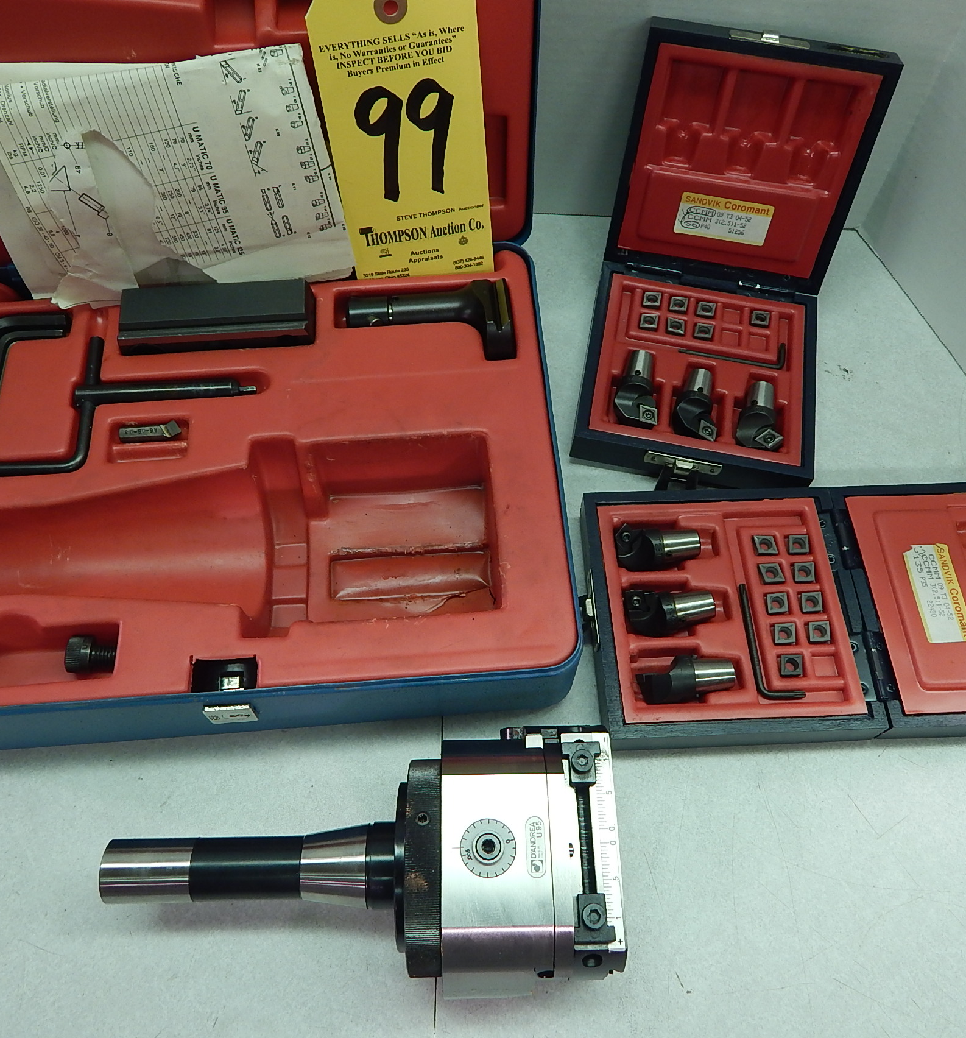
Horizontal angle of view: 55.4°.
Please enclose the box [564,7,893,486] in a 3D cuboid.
[{"bbox_3d":[0.127,-0.134,0.475,0.124,0.139,0.191,11,61,4],"label":"box"}]

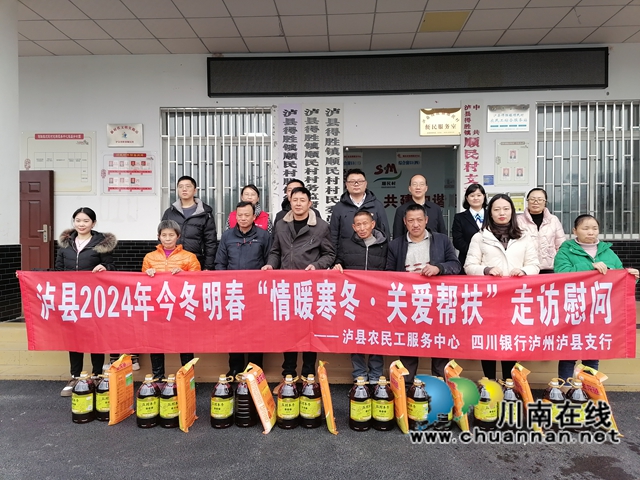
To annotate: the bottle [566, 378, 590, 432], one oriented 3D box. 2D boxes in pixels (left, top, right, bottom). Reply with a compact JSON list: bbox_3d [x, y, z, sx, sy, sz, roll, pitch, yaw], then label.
[{"bbox_3d":[1.792,1.132,3.451,0.153,0.349,0.153,0,1,28],"label":"bottle"}]

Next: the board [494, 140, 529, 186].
[{"bbox_3d":[2.738,-1.098,7.100,0.490,0.660,0.020,0,0,4],"label":"board"}]

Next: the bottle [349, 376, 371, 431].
[{"bbox_3d":[0.286,1.133,3.484,0.153,0.349,0.153,0,1,0],"label":"bottle"}]

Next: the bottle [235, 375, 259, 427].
[{"bbox_3d":[-0.505,1.094,3.430,0.155,0.340,0.150,0,0,-8],"label":"bottle"}]

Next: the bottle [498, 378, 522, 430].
[{"bbox_3d":[1.295,1.115,3.400,0.155,0.340,0.150,0,0,11],"label":"bottle"}]

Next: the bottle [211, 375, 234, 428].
[{"bbox_3d":[-0.668,1.097,3.430,0.155,0.340,0.150,0,0,14],"label":"bottle"}]

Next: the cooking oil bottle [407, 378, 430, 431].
[{"bbox_3d":[0.676,1.113,3.410,0.155,0.340,0.150,0,0,41],"label":"cooking oil bottle"}]

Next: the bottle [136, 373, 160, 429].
[{"bbox_3d":[-1.180,1.098,3.440,0.155,0.340,0.150,0,0,-19],"label":"bottle"}]

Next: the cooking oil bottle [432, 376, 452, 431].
[{"bbox_3d":[0.839,1.108,3.410,0.155,0.340,0.150,0,0,14],"label":"cooking oil bottle"}]

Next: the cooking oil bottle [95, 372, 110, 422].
[{"bbox_3d":[-1.484,1.091,3.480,0.155,0.340,0.150,0,0,-23],"label":"cooking oil bottle"}]

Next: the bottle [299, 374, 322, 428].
[{"bbox_3d":[-0.066,1.133,3.534,0.153,0.349,0.153,0,1,0],"label":"bottle"}]

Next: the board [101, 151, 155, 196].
[{"bbox_3d":[-2.952,-1.025,7.699,0.872,0.675,0.025,0,1,3],"label":"board"}]

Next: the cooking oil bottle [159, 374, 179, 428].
[{"bbox_3d":[-1.023,1.098,3.440,0.155,0.340,0.150,0,0,-25],"label":"cooking oil bottle"}]

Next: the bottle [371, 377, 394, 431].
[{"bbox_3d":[0.441,1.133,3.486,0.153,0.349,0.153,0,1,7],"label":"bottle"}]

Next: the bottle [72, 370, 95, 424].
[{"bbox_3d":[-1.647,1.087,3.480,0.155,0.340,0.150,0,0,10],"label":"bottle"}]

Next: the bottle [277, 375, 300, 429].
[{"bbox_3d":[-0.223,1.133,3.525,0.153,0.349,0.153,0,1,-4],"label":"bottle"}]

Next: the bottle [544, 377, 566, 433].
[{"bbox_3d":[1.628,1.132,3.456,0.153,0.349,0.153,0,1,10],"label":"bottle"}]

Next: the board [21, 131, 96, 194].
[{"bbox_3d":[-4.072,-1.193,7.758,1.229,1.002,0.025,0,1,3],"label":"board"}]

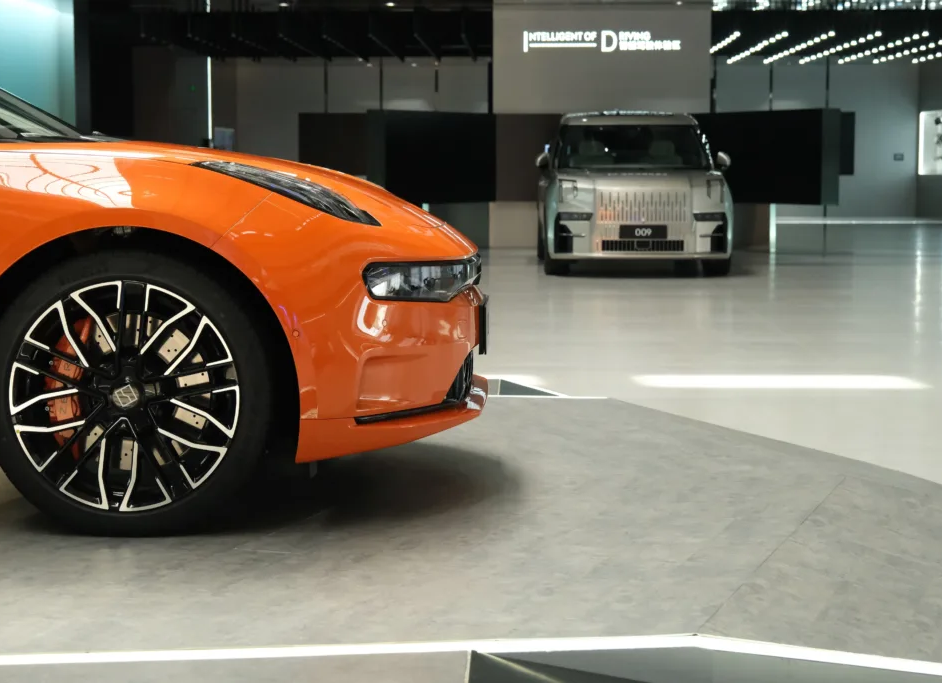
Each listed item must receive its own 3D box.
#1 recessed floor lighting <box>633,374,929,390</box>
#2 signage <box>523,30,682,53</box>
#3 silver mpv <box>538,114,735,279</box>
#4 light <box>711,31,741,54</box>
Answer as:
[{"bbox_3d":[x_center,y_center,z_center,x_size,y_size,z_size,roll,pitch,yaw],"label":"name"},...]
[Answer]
[{"bbox_3d":[1.649,0.226,9.006,1.500,0.020,0.600,0,6,1],"label":"recessed floor lighting"},{"bbox_3d":[1.901,-4.335,24.238,2.270,0.310,0.050,0,6,1],"label":"signage"},{"bbox_3d":[1.842,-1.812,19.772,2.120,1.840,5.200,0,6,1],"label":"silver mpv"},{"bbox_3d":[4.346,-5.251,30.281,0.110,0.100,7.100,0,6,1],"label":"light"}]

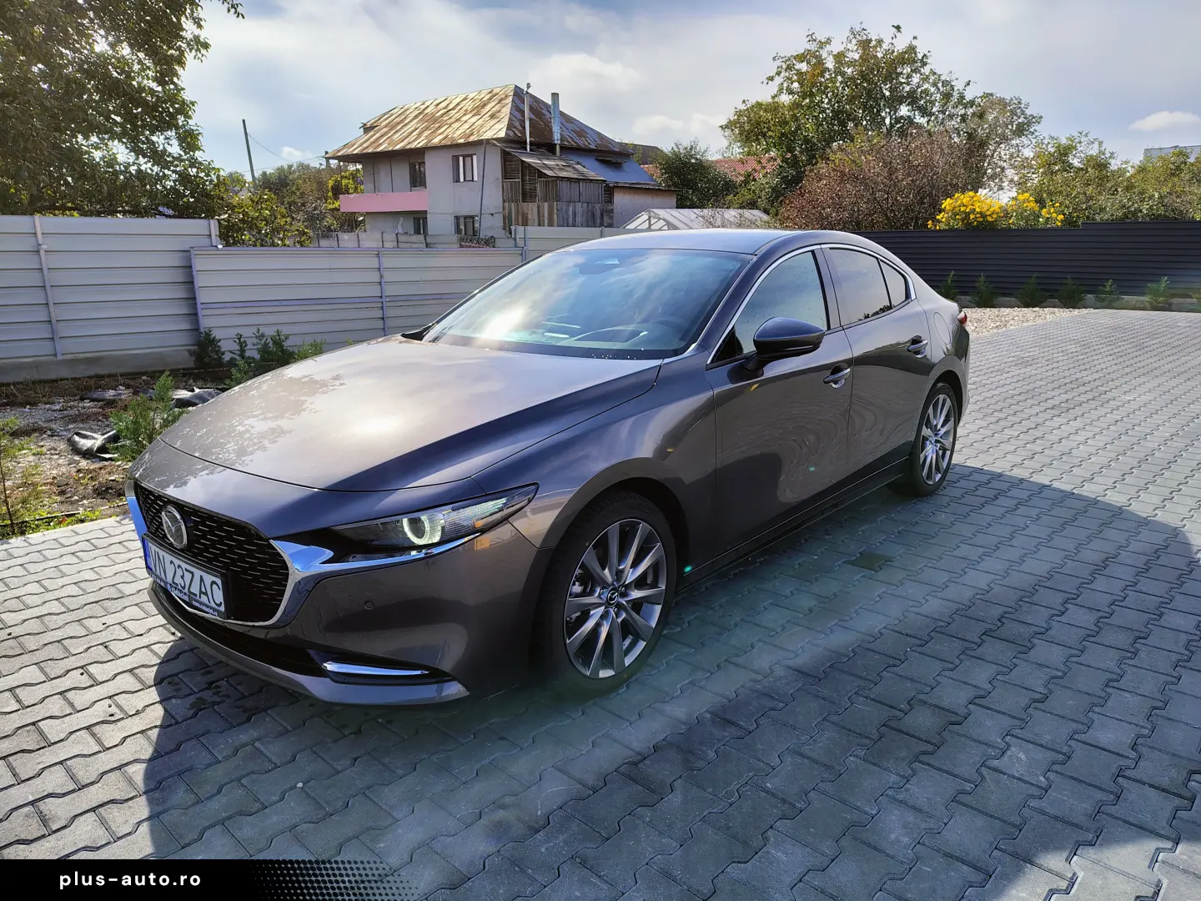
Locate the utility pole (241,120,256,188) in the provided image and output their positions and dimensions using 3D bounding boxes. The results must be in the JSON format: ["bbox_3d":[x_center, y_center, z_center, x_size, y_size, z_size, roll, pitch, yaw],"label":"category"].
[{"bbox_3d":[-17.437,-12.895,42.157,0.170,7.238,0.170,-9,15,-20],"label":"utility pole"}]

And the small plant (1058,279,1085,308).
[{"bbox_3d":[10.192,-3.391,18.000,0.570,0.649,0.570,7,16,28],"label":"small plant"}]

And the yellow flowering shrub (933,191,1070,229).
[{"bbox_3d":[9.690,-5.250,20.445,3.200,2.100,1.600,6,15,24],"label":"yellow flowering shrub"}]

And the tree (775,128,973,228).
[{"bbox_3d":[8.762,-7.791,26.904,6.314,4.929,5.683,5,15,17],"label":"tree"}]

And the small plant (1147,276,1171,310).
[{"bbox_3d":[11.809,-3.325,17.600,0.540,0.693,0.540,9,16,32],"label":"small plant"}]

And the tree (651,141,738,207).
[{"bbox_3d":[3.370,-8.815,30.778,3.128,4.992,2.815,2,14,6],"label":"tree"}]

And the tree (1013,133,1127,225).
[{"bbox_3d":[12.882,-6.590,23.385,3.091,4.336,2.782,8,16,27],"label":"tree"}]

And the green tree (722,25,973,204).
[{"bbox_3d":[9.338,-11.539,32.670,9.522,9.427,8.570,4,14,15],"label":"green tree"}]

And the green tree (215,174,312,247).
[{"bbox_3d":[-5.871,-3.613,14.639,1.800,2.400,1.800,-6,15,-21],"label":"green tree"}]

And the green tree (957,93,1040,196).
[{"bbox_3d":[14.868,-10.426,31.243,3.600,5.600,3.600,6,15,24],"label":"green tree"}]

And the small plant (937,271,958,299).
[{"bbox_3d":[8.514,-3.952,20.339,0.533,0.852,0.533,6,15,22],"label":"small plant"}]

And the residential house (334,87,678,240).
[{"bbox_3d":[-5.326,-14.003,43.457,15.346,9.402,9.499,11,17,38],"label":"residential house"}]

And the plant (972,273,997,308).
[{"bbox_3d":[8.536,-3.526,18.500,0.560,0.749,0.560,6,15,24],"label":"plant"}]

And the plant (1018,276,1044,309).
[{"bbox_3d":[9.910,-3.652,19.182,0.587,0.741,0.587,7,16,26],"label":"plant"}]

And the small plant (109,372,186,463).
[{"bbox_3d":[-3.113,-0.209,5.751,0.560,0.667,0.560,-8,16,-28],"label":"small plant"}]

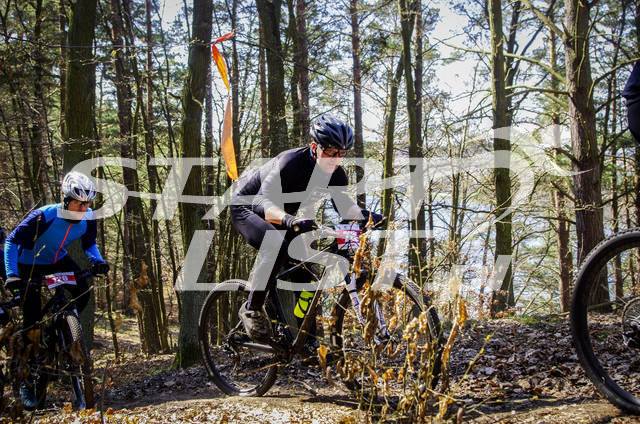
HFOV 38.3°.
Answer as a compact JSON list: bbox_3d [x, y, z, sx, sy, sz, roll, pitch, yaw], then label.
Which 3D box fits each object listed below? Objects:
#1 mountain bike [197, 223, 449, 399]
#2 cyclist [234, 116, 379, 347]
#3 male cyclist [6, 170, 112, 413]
[{"bbox_3d":[-0.090,0.583,5.222,1.870,1.030,0.730,-7,-4,44],"label":"mountain bike"},{"bbox_3d":[-0.100,0.125,5.200,0.950,1.310,0.740,3,4,43],"label":"cyclist"},{"bbox_3d":[-1.830,0.555,6.330,0.760,1.620,0.920,-2,4,-35],"label":"male cyclist"}]

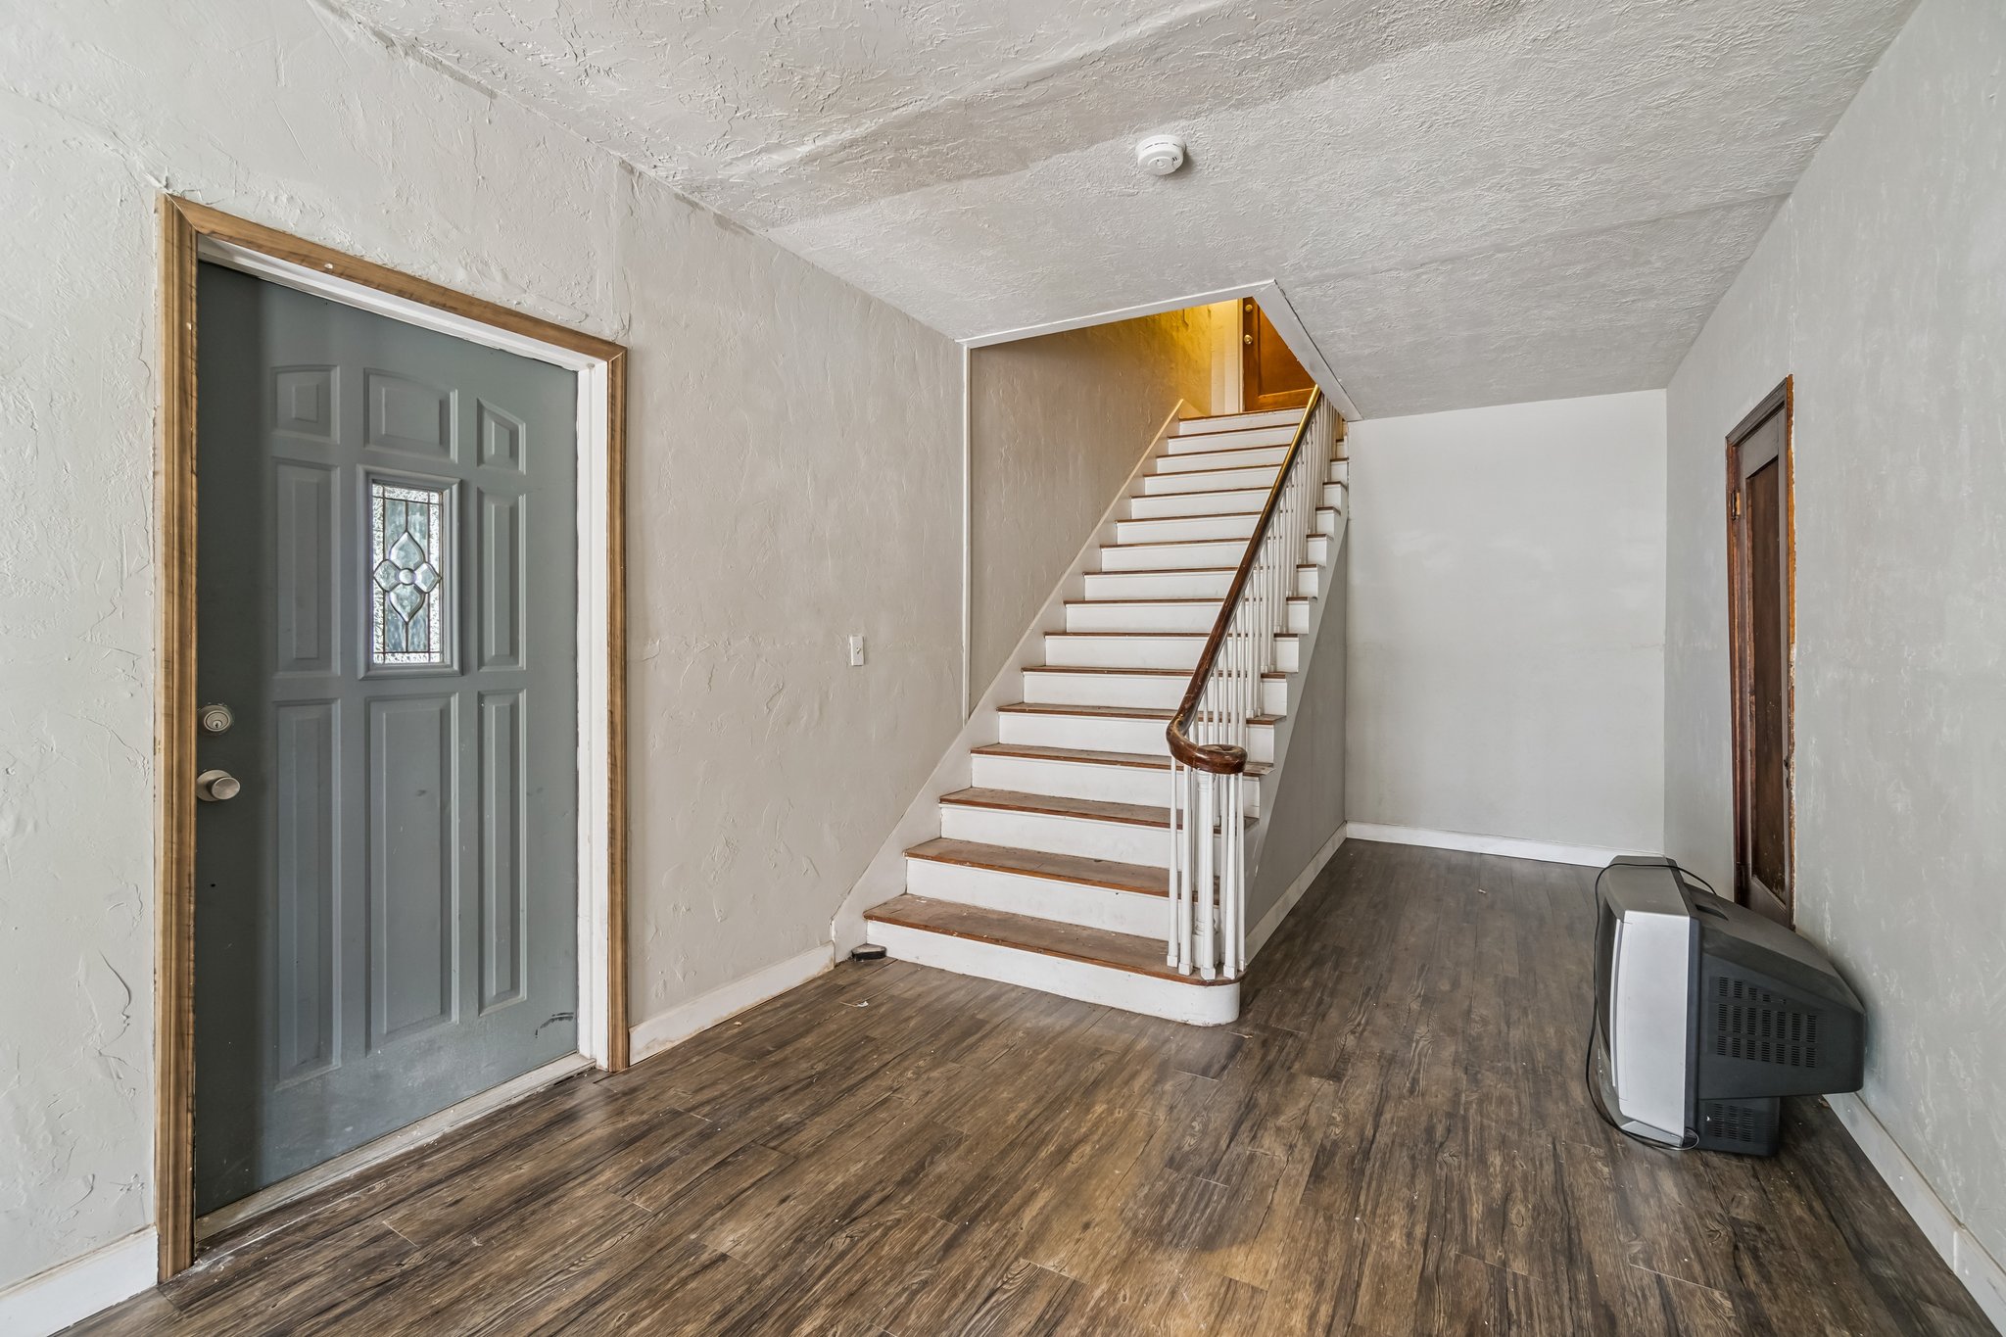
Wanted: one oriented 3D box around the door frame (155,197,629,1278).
[{"bbox_3d":[-1.396,0.145,2.079,0.040,2.150,1.023,1,1,31],"label":"door frame"}]

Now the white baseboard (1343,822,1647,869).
[{"bbox_3d":[2.924,1.057,4.999,1.637,0.102,0.016,1,1,31],"label":"white baseboard"}]

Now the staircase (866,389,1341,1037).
[{"bbox_3d":[1.030,-0.469,4.742,1.463,3.173,3.937,1,1,30],"label":"staircase"}]

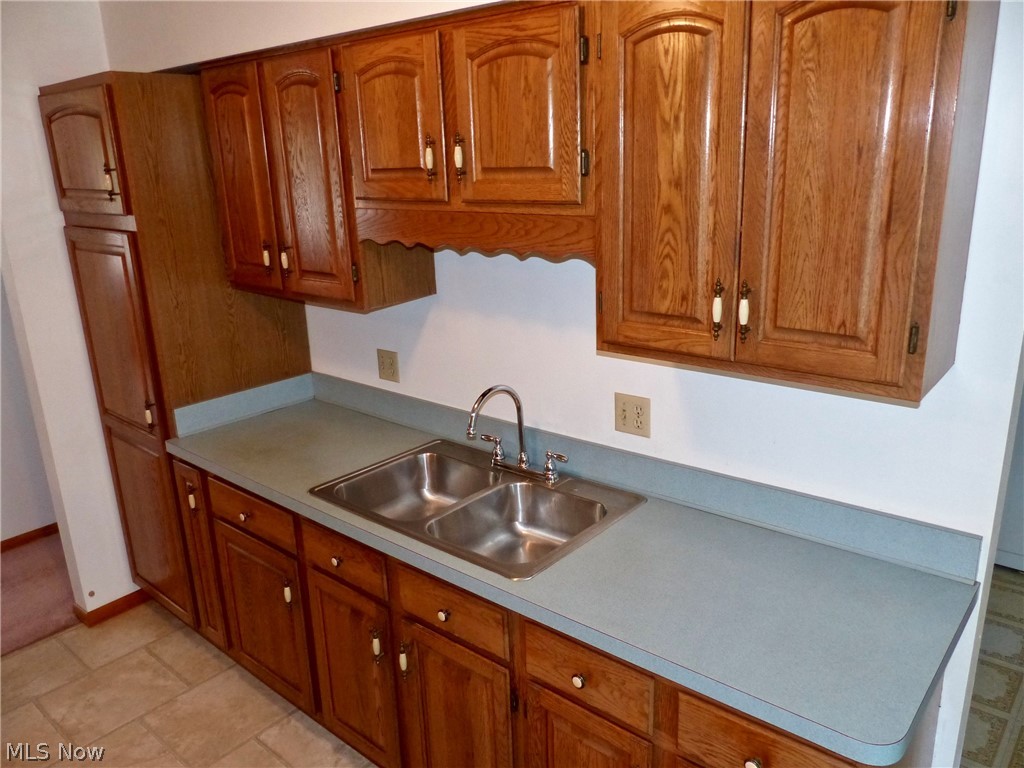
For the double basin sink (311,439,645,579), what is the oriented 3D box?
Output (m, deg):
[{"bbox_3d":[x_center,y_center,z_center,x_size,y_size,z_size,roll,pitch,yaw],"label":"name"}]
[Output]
[{"bbox_3d":[-0.107,0.395,2.126,0.834,0.172,0.557,11,21,39],"label":"double basin sink"}]

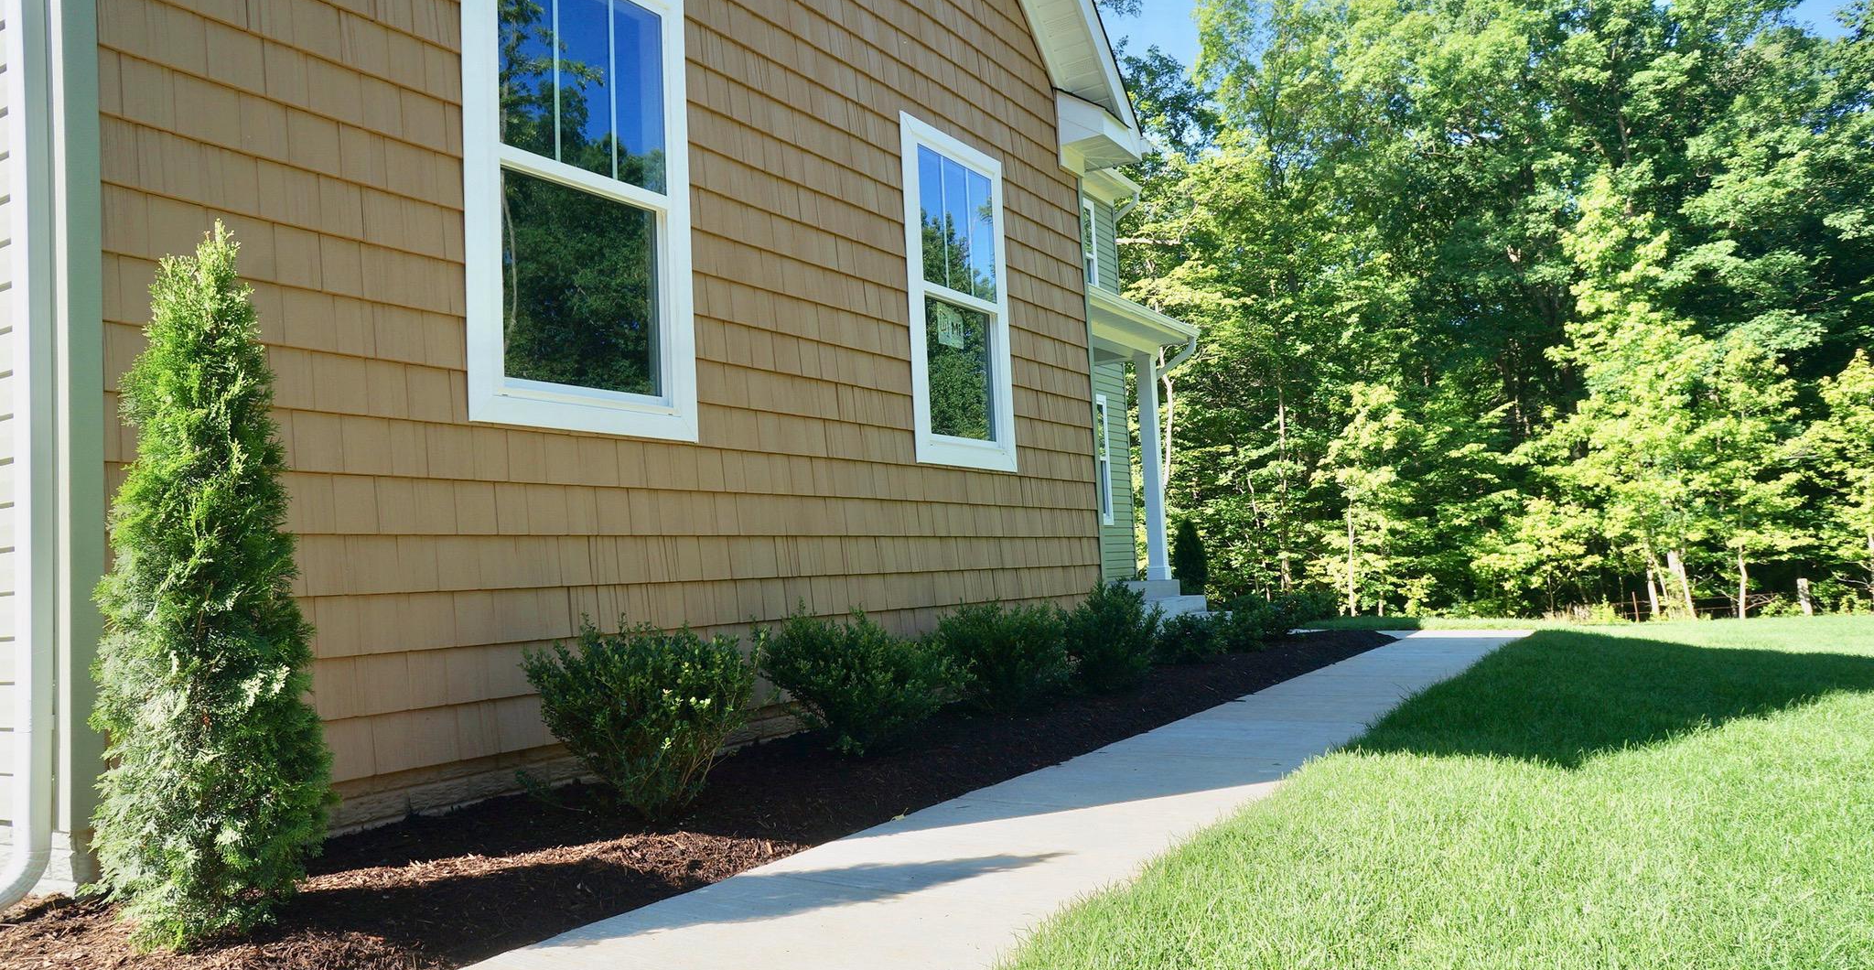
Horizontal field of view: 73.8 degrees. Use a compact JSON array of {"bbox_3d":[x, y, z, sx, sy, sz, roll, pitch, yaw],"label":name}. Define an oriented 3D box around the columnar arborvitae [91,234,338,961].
[{"bbox_3d":[-1.506,0.178,2.588,0.460,1.457,0.470,-5,-5,32],"label":"columnar arborvitae"}]

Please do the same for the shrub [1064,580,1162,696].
[{"bbox_3d":[0.924,0.799,6.610,0.540,0.558,0.540,-3,-4,0],"label":"shrub"}]

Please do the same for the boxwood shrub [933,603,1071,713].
[{"bbox_3d":[0.309,0.804,5.842,0.640,0.497,0.655,-3,-4,0],"label":"boxwood shrub"}]

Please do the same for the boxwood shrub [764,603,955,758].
[{"bbox_3d":[-0.305,0.740,4.761,0.690,0.530,0.710,-3,-4,0],"label":"boxwood shrub"}]

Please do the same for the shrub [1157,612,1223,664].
[{"bbox_3d":[1.574,0.968,7.839,0.430,0.315,0.440,-5,-5,32],"label":"shrub"}]

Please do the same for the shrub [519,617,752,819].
[{"bbox_3d":[-0.877,0.679,3.680,0.640,0.553,0.660,-3,-4,0],"label":"shrub"}]

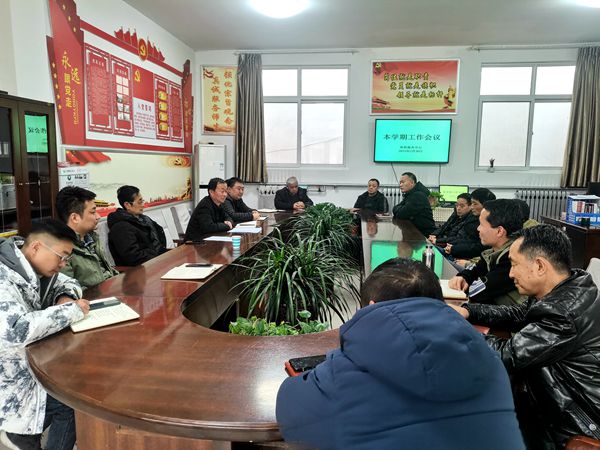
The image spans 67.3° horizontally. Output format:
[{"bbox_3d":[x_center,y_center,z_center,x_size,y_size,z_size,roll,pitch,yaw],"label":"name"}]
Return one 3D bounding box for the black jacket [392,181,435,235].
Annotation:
[{"bbox_3d":[1.415,-0.186,5.606,0.520,0.700,0.560,2,8,10],"label":"black jacket"}]

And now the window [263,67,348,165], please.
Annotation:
[{"bbox_3d":[0.004,-1.854,7.779,1.651,1.706,0.100,2,8,7],"label":"window"}]

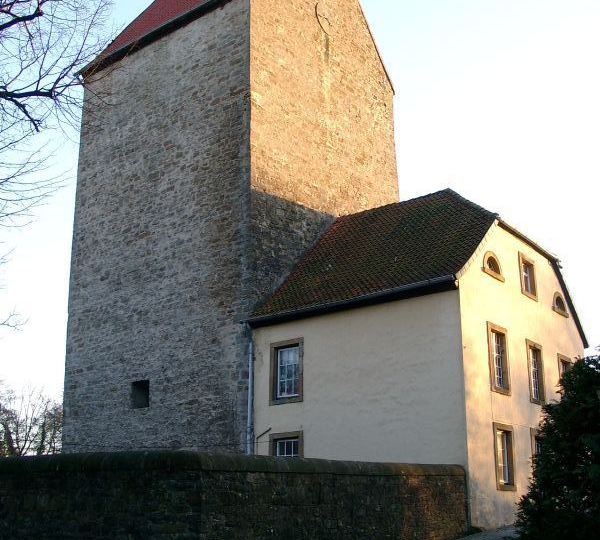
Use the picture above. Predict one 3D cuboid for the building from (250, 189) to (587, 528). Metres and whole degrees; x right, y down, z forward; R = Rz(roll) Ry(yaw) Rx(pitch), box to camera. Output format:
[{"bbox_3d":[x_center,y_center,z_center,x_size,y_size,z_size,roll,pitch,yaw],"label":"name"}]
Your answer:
[{"bbox_3d":[5.062,2.961,29.601,7.738,12.588,12.667,-13,-20,35],"label":"building"}]

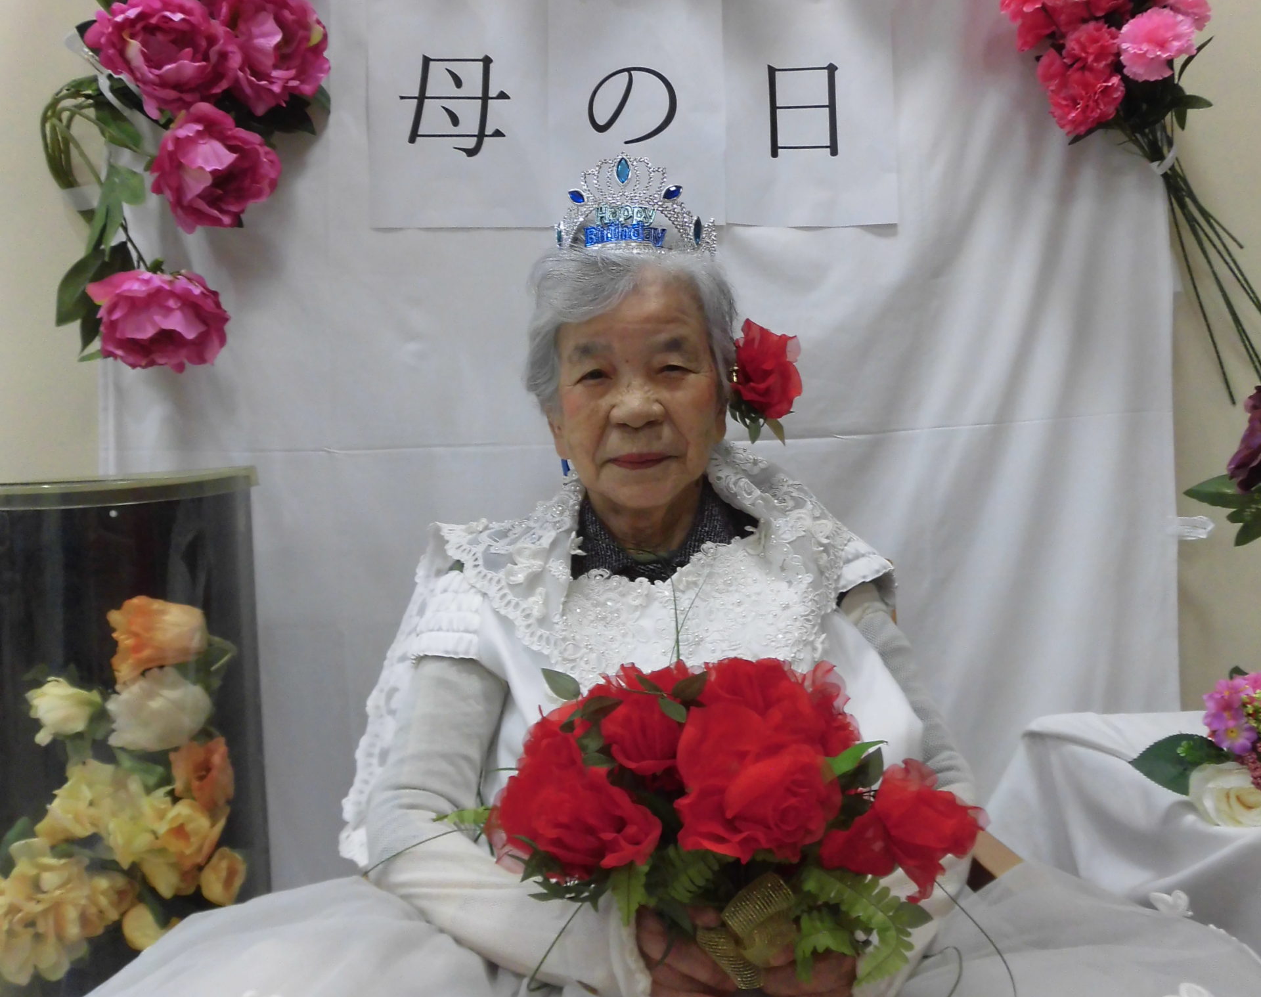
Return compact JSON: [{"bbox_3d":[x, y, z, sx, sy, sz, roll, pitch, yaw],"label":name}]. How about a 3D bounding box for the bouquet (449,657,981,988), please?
[{"bbox_3d":[0.058,0.226,0.810,0.355,0.230,0.220,-1,-1,0],"label":"bouquet"}]

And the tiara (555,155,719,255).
[{"bbox_3d":[0.005,-0.239,0.950,0.135,0.080,0.075,-1,-1,9],"label":"tiara"}]

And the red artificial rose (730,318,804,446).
[{"bbox_3d":[0.114,-0.099,0.985,0.068,0.105,0.065,-1,-1,-30],"label":"red artificial rose"}]

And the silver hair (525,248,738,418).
[{"bbox_3d":[0.001,-0.148,0.985,0.178,0.180,0.195,-1,-1,7],"label":"silver hair"}]

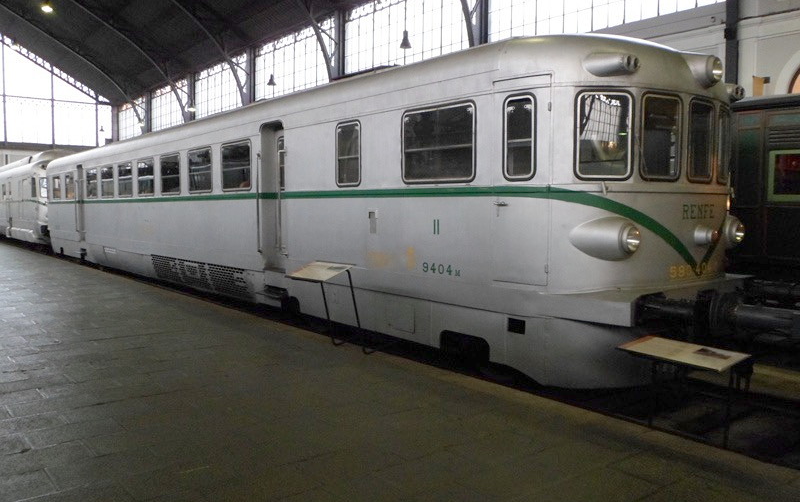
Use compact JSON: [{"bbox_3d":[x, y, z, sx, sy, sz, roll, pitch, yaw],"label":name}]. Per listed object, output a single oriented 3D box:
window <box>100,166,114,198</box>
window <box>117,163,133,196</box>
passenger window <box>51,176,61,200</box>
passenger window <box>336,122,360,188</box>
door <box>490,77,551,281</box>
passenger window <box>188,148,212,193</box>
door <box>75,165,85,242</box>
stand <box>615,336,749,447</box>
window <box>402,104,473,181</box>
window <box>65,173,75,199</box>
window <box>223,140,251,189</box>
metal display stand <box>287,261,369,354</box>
[{"bbox_3d":[-7.889,-1.871,16.808,0.060,0.864,1.234,-2,4,-40],"label":"window"},{"bbox_3d":[-6.873,-1.787,15.599,0.060,0.864,1.229,-2,4,-40],"label":"window"},{"bbox_3d":[-11.834,-2.196,21.501,0.060,0.864,1.272,-2,4,-40],"label":"passenger window"},{"bbox_3d":[-0.688,-1.283,8.240,0.060,0.859,0.562,-2,4,-40],"label":"passenger window"},{"bbox_3d":[1.191,-0.690,6.118,0.629,2.006,0.080,4,4,40],"label":"door"},{"bbox_3d":[-3.888,-1.540,12.047,0.060,0.864,1.142,-2,4,-40],"label":"passenger window"},{"bbox_3d":[-9.783,-1.473,19.210,0.120,2.304,0.816,-2,4,-40],"label":"door"},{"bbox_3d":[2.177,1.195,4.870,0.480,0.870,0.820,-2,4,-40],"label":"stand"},{"bbox_3d":[0.404,-1.179,6.942,0.060,0.878,1.147,-2,4,-40],"label":"window"},{"bbox_3d":[-10.616,-2.096,20.052,0.060,0.864,1.224,-2,4,-40],"label":"window"},{"bbox_3d":[-2.853,-1.455,10.816,0.060,0.864,1.138,-2,4,-40],"label":"window"},{"bbox_3d":[-0.807,0.667,7.263,0.710,1.030,0.810,-2,4,-40],"label":"metal display stand"}]

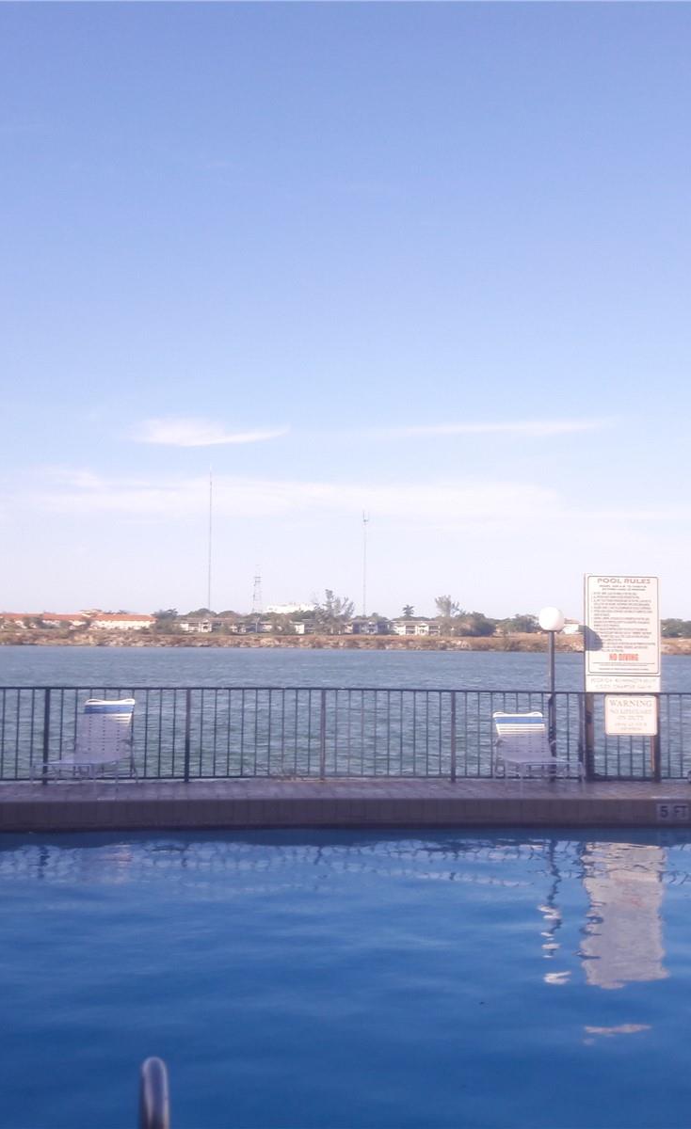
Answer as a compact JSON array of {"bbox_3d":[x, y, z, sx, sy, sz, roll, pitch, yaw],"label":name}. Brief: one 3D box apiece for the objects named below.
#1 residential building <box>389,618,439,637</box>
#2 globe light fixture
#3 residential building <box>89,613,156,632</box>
[{"bbox_3d":[32.770,30.137,580.000,22.000,7.800,12.000,1,-4,-10],"label":"residential building"},{"bbox_3d":[2.332,1.466,13.800,0.285,1.980,0.285,1,-3,0],"label":"globe light fixture"},{"bbox_3d":[-107.982,28.377,590.000,33.000,9.000,13.000,1,-4,-12],"label":"residential building"}]

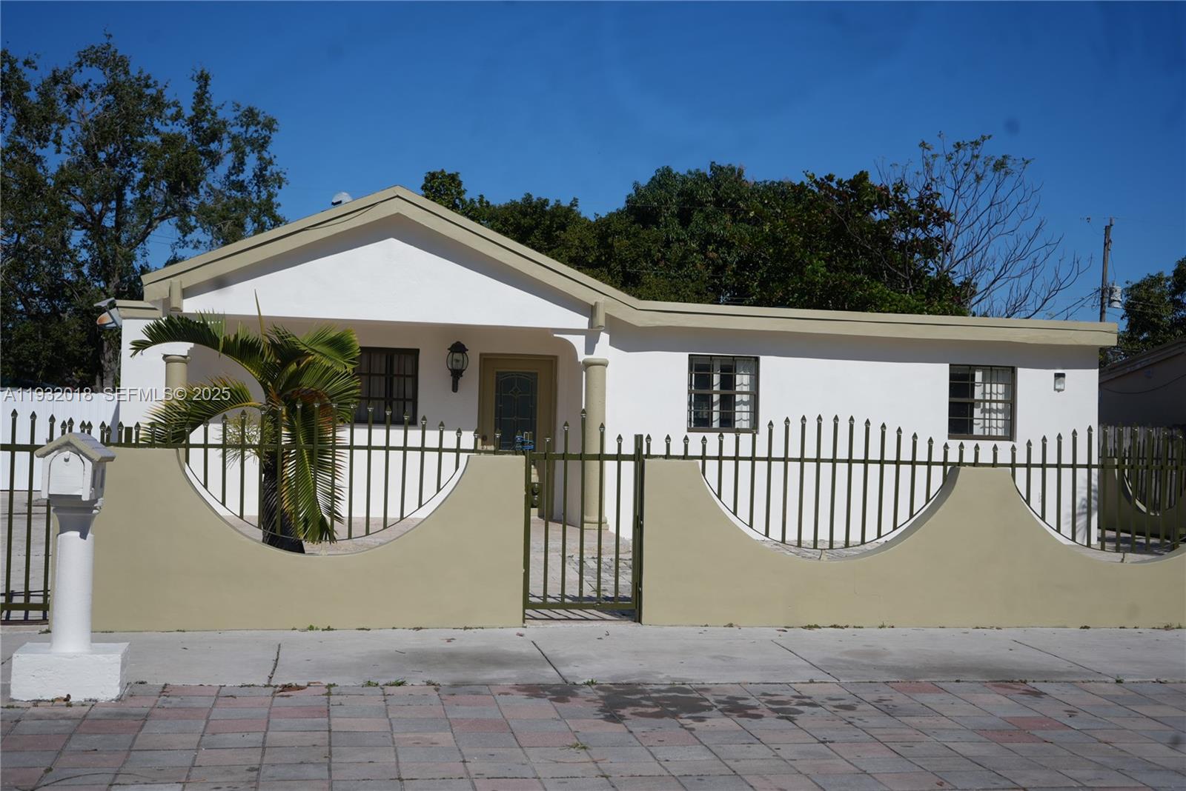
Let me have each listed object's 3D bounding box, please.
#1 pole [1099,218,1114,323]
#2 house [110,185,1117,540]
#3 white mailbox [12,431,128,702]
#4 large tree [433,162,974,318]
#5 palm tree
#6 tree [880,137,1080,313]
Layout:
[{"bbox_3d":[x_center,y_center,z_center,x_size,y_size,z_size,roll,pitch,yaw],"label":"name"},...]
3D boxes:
[{"bbox_3d":[19.002,-1.717,51.792,0.320,10.170,0.320,4,-3,-11],"label":"pole"},{"bbox_3d":[-0.327,-0.122,20.296,11.800,3.890,9.500,2,-2,-11],"label":"house"},{"bbox_3d":[-2.637,0.843,6.999,0.500,1.310,0.500,2,-2,-11],"label":"white mailbox"},{"bbox_3d":[2.240,-1.530,31.860,11.800,7.680,9.000,2,-2,-11],"label":"large tree"},{"bbox_3d":[-2.542,0.418,10.062,1.650,2.090,1.550,2,-2,-11],"label":"palm tree"},{"bbox_3d":[9.497,-1.947,33.836,5.000,8.980,5.000,2,-2,-11],"label":"tree"}]

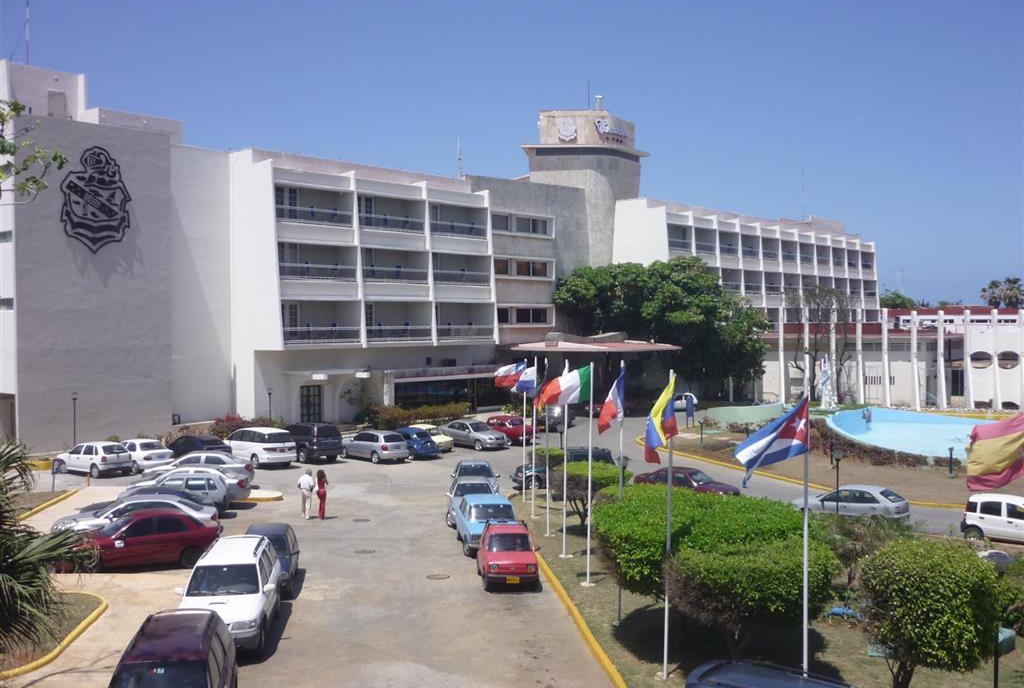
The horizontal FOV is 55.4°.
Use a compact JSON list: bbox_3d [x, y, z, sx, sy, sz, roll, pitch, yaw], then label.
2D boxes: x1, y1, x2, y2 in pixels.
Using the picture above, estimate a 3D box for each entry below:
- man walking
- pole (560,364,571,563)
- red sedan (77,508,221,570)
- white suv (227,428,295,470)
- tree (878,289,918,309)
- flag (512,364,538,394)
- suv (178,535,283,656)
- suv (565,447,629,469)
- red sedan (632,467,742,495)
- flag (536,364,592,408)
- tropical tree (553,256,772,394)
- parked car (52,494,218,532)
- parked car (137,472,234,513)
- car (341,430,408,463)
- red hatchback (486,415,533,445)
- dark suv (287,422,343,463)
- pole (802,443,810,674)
[{"bbox_3d":[-7.060,5.140,33.377,0.520,1.740,0.420,0,2,0],"label":"man walking"},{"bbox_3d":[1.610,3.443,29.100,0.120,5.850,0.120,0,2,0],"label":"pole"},{"bbox_3d":[-10.334,5.278,26.878,4.400,1.410,1.710,0,2,-13],"label":"red sedan"},{"bbox_3d":[-12.200,4.957,47.078,1.790,1.750,4.700,-1,2,-40],"label":"white suv"},{"bbox_3d":[49.234,-1.985,125.000,8.000,10.000,8.000,0,2,0],"label":"tree"},{"bbox_3d":[0.473,1.244,34.200,1.000,1.050,0.300,0,2,0],"label":"flag"},{"bbox_3d":[-6.450,5.725,22.490,1.820,1.750,4.550,0,2,-9],"label":"suv"},{"bbox_3d":[2.425,5.408,42.590,4.700,1.730,1.770,0,2,0],"label":"suv"},{"bbox_3d":[6.539,5.379,37.099,4.380,1.400,1.670,1,2,35],"label":"red sedan"},{"bbox_3d":[1.342,1.086,24.946,1.420,1.120,0.350,0,2,0],"label":"flag"},{"bbox_3d":[11.563,-1.114,75.000,16.600,11.063,13.000,0,2,0],"label":"tropical tree"},{"bbox_3d":[-11.361,5.260,29.379,4.650,1.450,1.780,0,2,-11],"label":"parked car"},{"bbox_3d":[-12.050,5.461,35.588,3.700,1.460,1.600,0,2,-7],"label":"parked car"},{"bbox_3d":[-6.996,5.060,49.192,1.690,1.460,4.200,-2,2,-44],"label":"car"},{"bbox_3d":[0.000,4.853,55.379,1.600,1.440,4.100,-2,2,-41],"label":"red hatchback"},{"bbox_3d":[-10.400,4.855,48.575,1.880,1.860,4.700,-2,3,-45],"label":"dark suv"},{"bbox_3d":[4.888,3.046,16.203,0.070,5.750,0.070,0,2,0],"label":"pole"}]

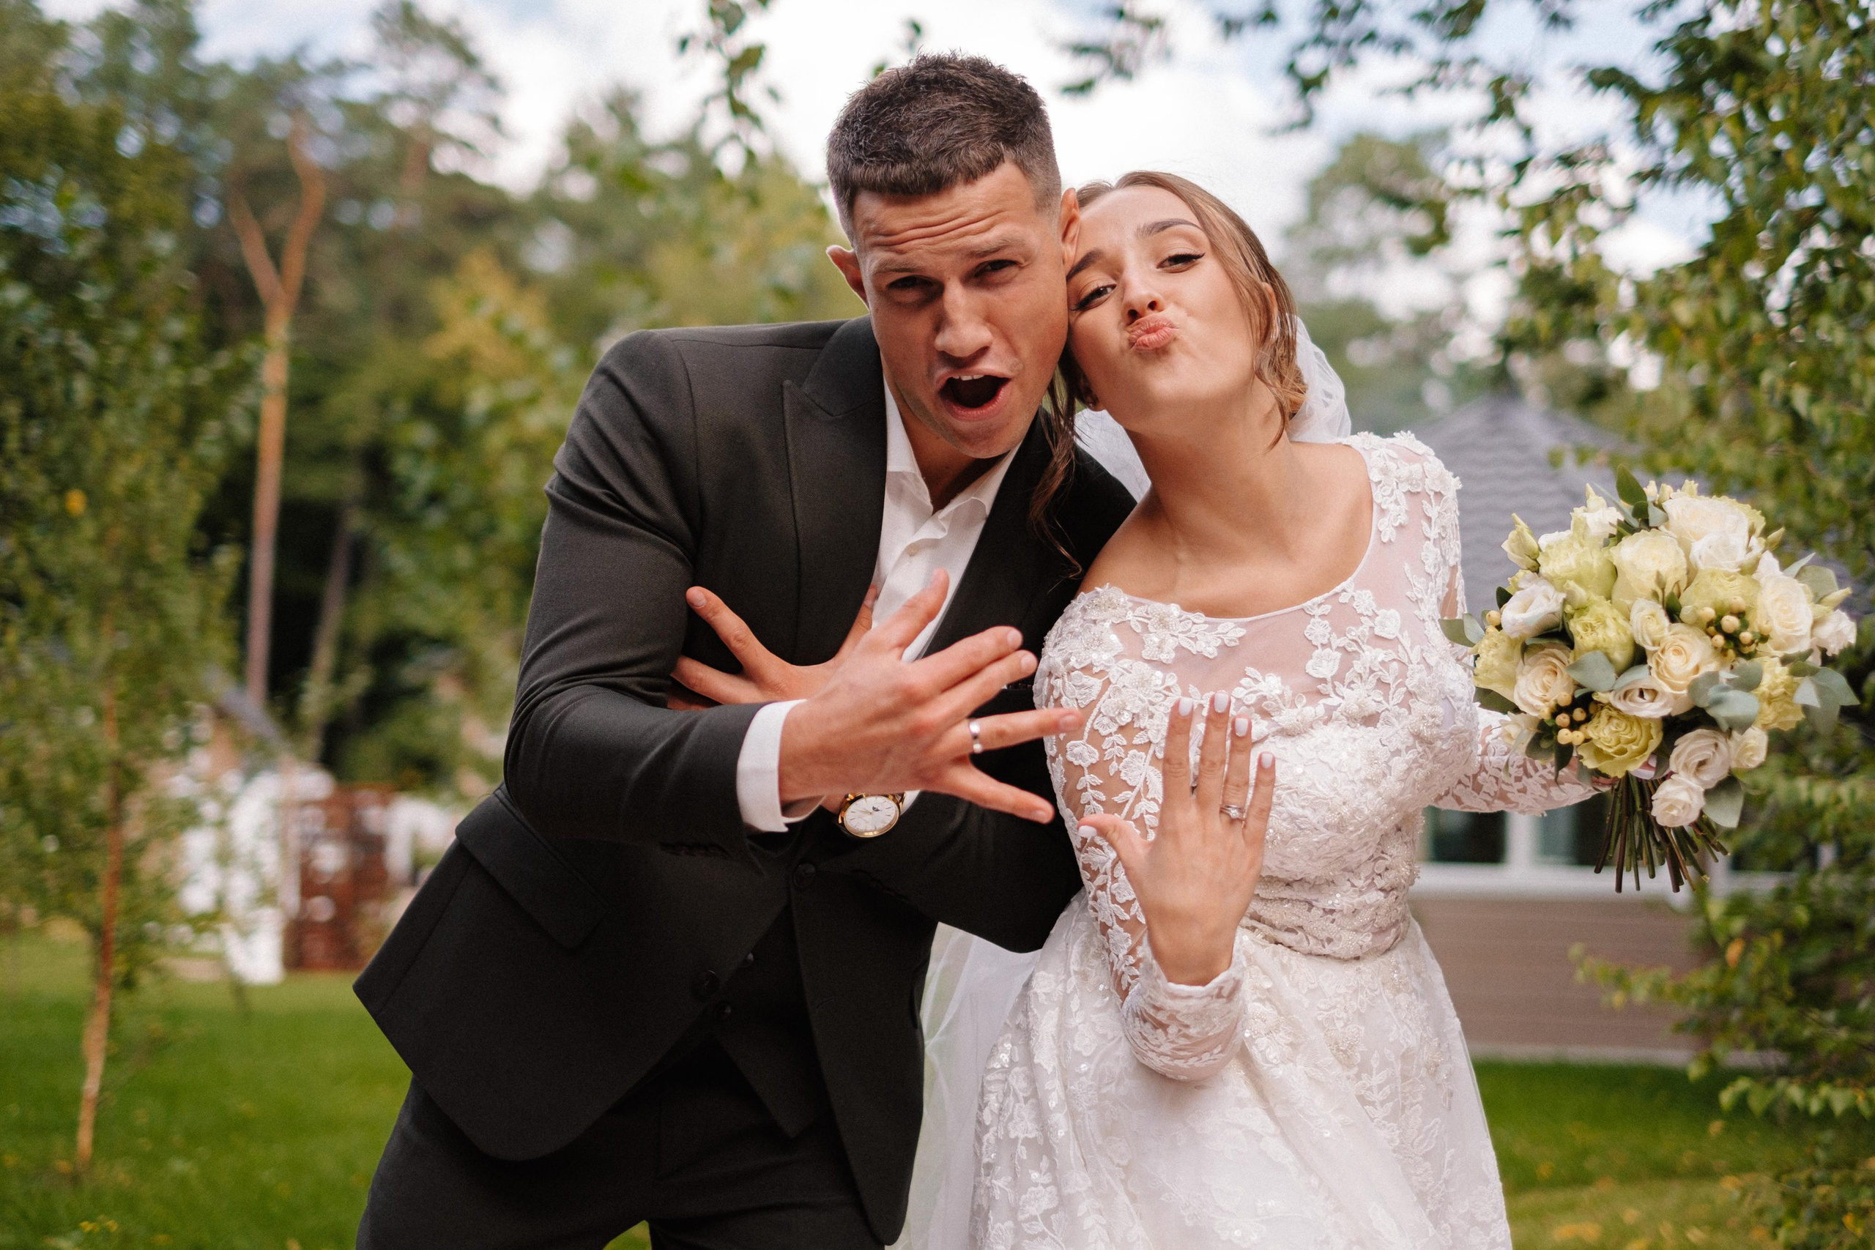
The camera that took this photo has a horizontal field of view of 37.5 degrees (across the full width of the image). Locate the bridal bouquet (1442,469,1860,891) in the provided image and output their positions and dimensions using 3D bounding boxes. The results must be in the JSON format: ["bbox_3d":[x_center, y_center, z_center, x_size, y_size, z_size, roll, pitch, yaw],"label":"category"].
[{"bbox_3d":[0.498,0.038,1.930,0.275,0.285,0.250,1,15,6],"label":"bridal bouquet"}]

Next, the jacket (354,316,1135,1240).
[{"bbox_3d":[-0.126,0.106,2.050,0.490,0.660,0.370,17,13,-9],"label":"jacket"}]

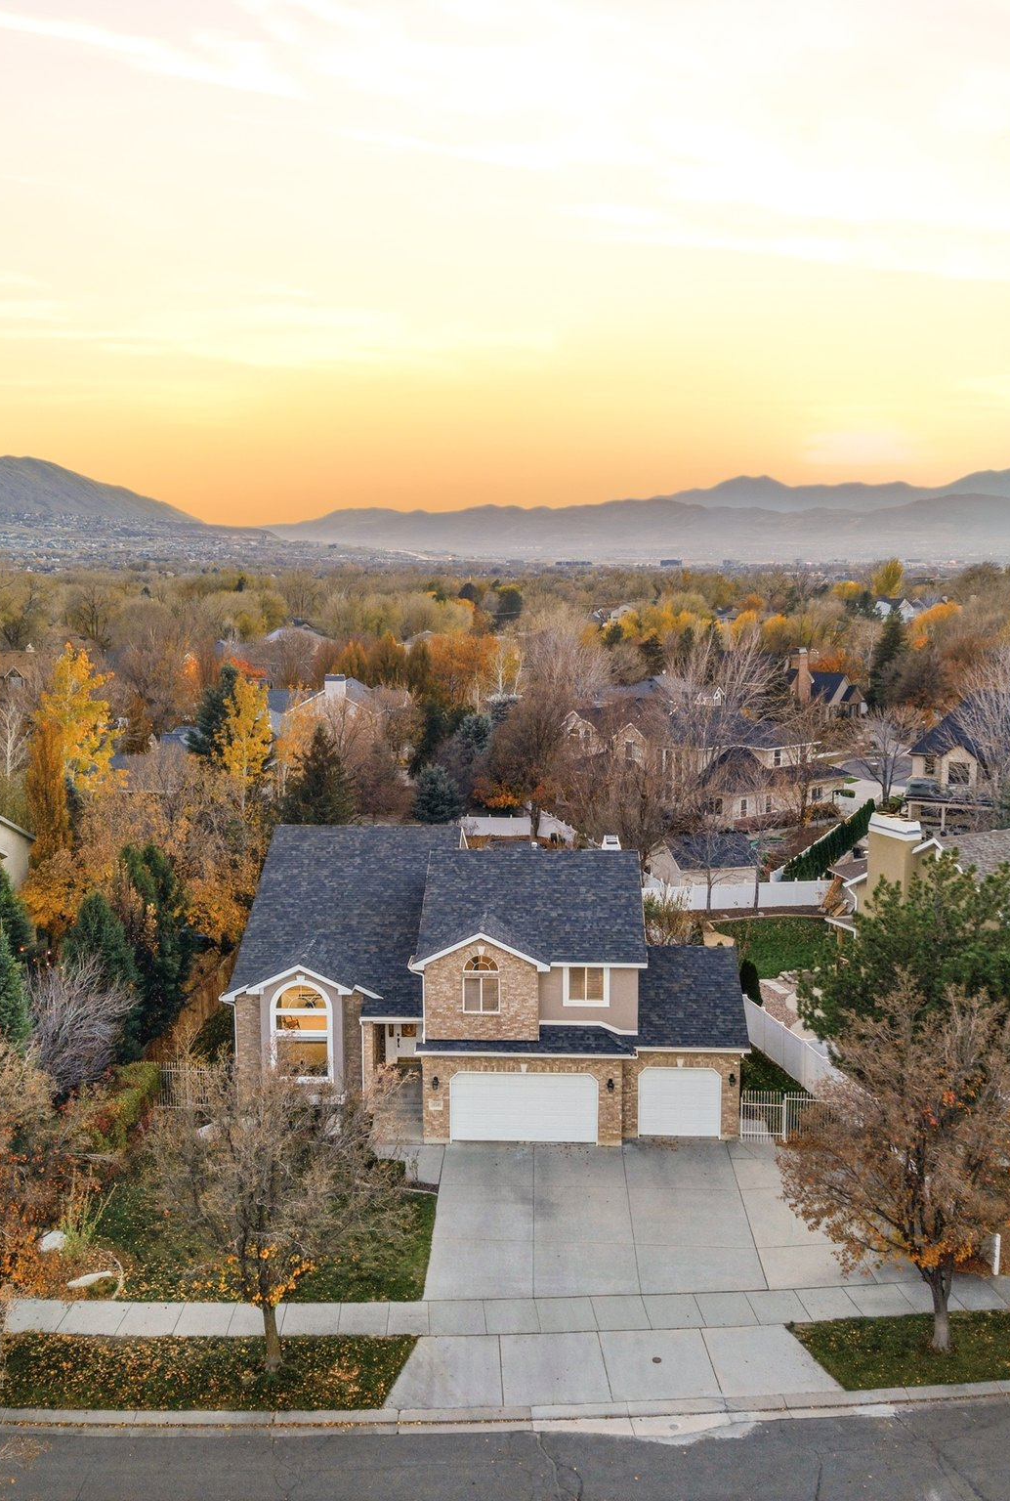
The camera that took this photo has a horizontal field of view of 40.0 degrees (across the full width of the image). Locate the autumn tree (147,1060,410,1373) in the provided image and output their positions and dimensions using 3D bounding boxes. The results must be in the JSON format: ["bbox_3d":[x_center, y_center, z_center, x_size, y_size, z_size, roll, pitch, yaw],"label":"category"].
[{"bbox_3d":[-5.692,11.691,34.156,6.300,7.800,6.300,-1,8,-10],"label":"autumn tree"}]

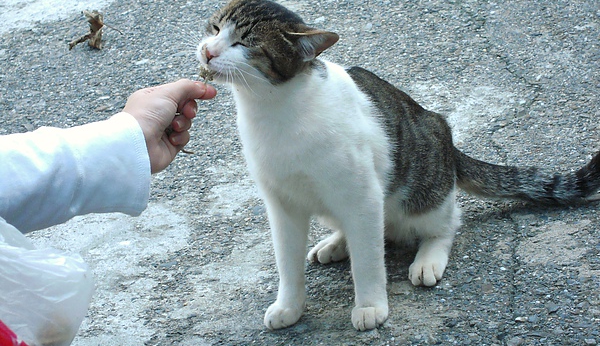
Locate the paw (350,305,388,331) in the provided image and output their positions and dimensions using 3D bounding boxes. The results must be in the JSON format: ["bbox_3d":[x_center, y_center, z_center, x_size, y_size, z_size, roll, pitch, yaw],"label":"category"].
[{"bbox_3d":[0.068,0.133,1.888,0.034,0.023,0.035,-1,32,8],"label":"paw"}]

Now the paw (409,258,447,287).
[{"bbox_3d":[0.127,0.092,1.942,0.033,0.024,0.038,3,33,14],"label":"paw"}]

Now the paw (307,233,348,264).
[{"bbox_3d":[0.031,0.070,1.992,0.032,0.024,0.042,18,39,33],"label":"paw"}]

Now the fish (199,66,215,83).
[{"bbox_3d":[-0.083,-0.088,1.728,0.015,0.014,0.011,-6,32,0],"label":"fish"}]

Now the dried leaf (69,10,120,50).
[{"bbox_3d":[-0.256,-0.177,2.422,0.062,0.036,0.040,-6,32,0],"label":"dried leaf"}]

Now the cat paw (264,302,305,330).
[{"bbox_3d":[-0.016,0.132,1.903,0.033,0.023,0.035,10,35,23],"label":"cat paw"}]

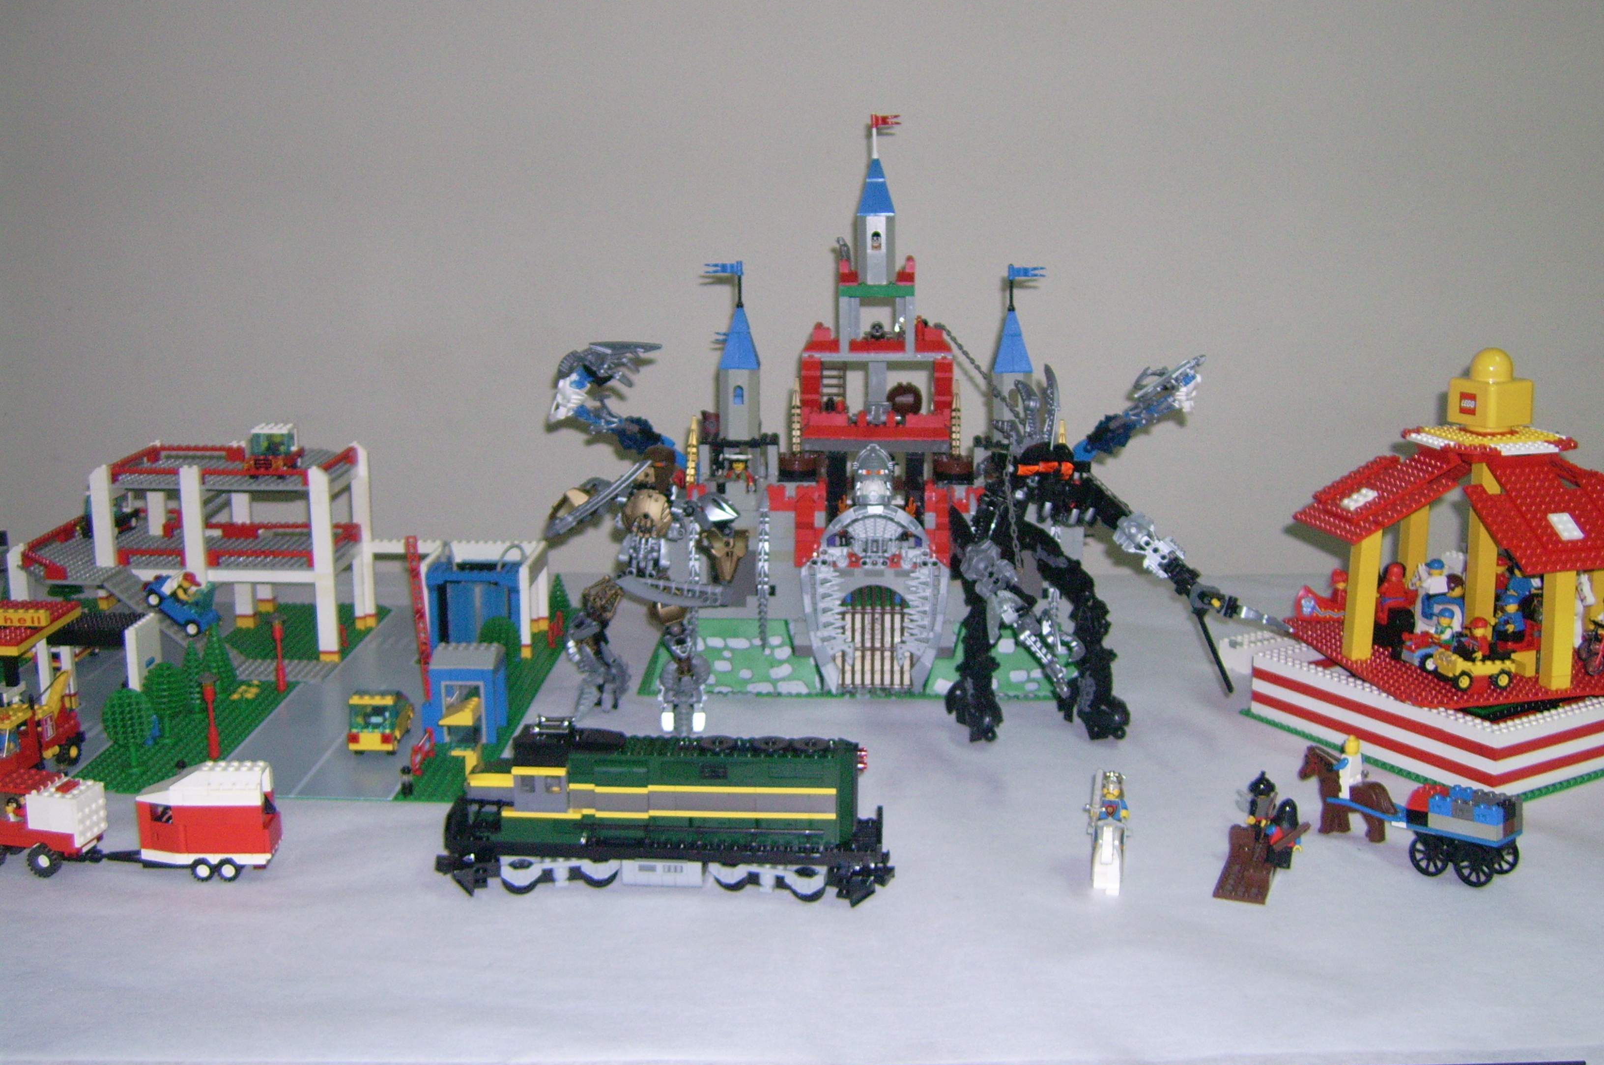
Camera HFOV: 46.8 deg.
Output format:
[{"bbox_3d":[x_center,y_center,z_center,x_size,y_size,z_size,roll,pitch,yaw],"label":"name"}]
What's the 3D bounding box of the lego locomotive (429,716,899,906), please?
[{"bbox_3d":[-0.084,0.163,1.120,0.276,0.107,0.057,1,12,2],"label":"lego locomotive"}]

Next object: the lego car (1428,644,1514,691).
[{"bbox_3d":[0.488,0.097,1.343,0.053,0.029,0.037,-2,12,-10],"label":"lego car"}]

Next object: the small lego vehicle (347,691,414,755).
[{"bbox_3d":[-0.312,0.136,1.383,0.037,0.045,0.073,1,12,2],"label":"small lego vehicle"}]

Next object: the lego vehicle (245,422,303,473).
[{"bbox_3d":[-0.457,-0.073,1.620,0.036,0.045,0.073,1,12,2],"label":"lego vehicle"}]

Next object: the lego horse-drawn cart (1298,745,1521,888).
[{"bbox_3d":[0.380,0.172,1.176,0.147,0.069,0.040,12,17,43],"label":"lego horse-drawn cart"}]

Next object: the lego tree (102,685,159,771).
[{"bbox_3d":[-0.474,0.141,1.308,0.039,0.064,0.039,0,12,0],"label":"lego tree"}]

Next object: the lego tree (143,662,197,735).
[{"bbox_3d":[-0.469,0.127,1.376,0.039,0.064,0.039,0,12,0],"label":"lego tree"}]

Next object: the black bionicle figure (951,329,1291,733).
[{"bbox_3d":[0.233,0.008,1.418,0.250,0.288,0.140,-1,12,-4],"label":"black bionicle figure"}]

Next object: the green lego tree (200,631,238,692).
[{"bbox_3d":[-0.471,0.102,1.491,0.036,0.064,0.036,0,12,0],"label":"green lego tree"}]

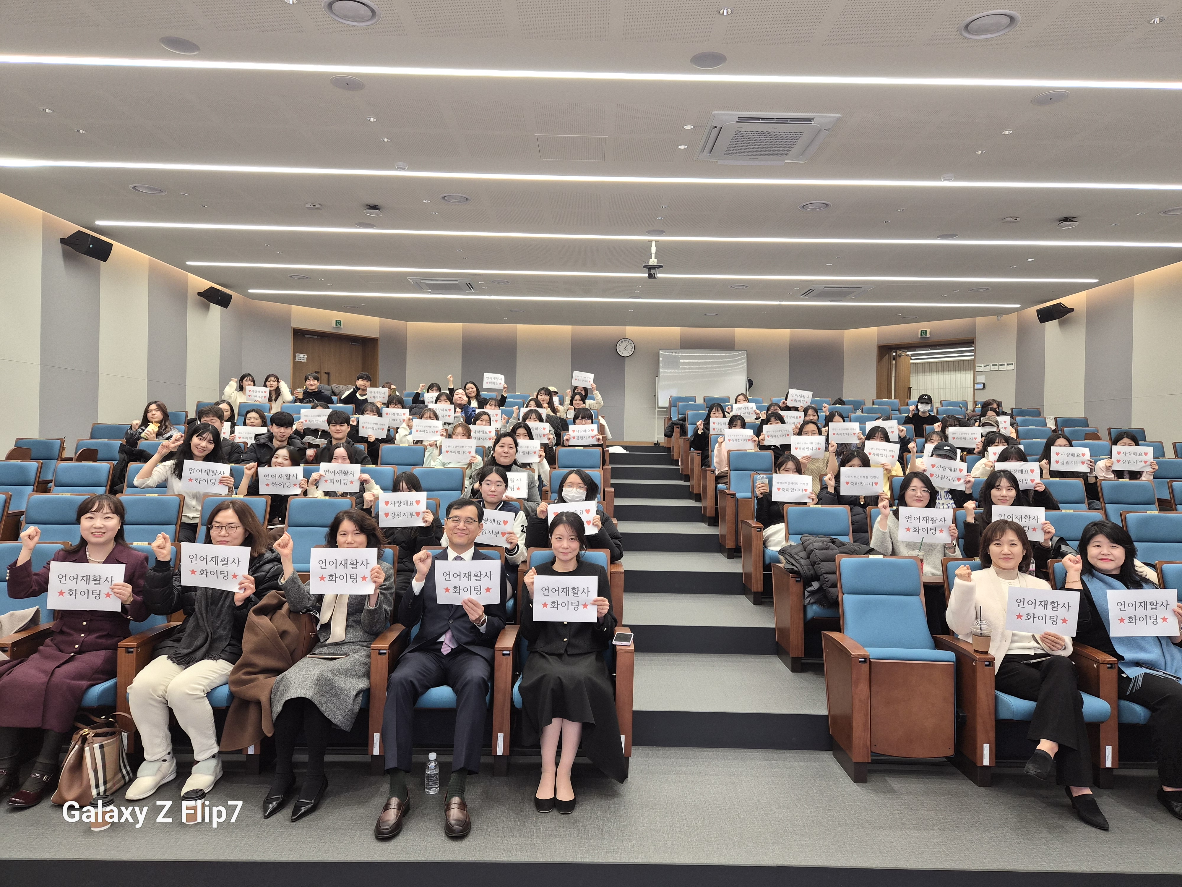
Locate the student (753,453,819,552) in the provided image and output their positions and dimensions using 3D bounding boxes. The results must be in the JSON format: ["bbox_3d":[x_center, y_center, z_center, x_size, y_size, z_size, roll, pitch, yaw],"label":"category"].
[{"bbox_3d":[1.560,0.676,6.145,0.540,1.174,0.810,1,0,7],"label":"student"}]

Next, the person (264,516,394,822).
[{"bbox_3d":[-1.200,0.930,3.640,0.510,1.210,0.820,1,0,2],"label":"person"}]

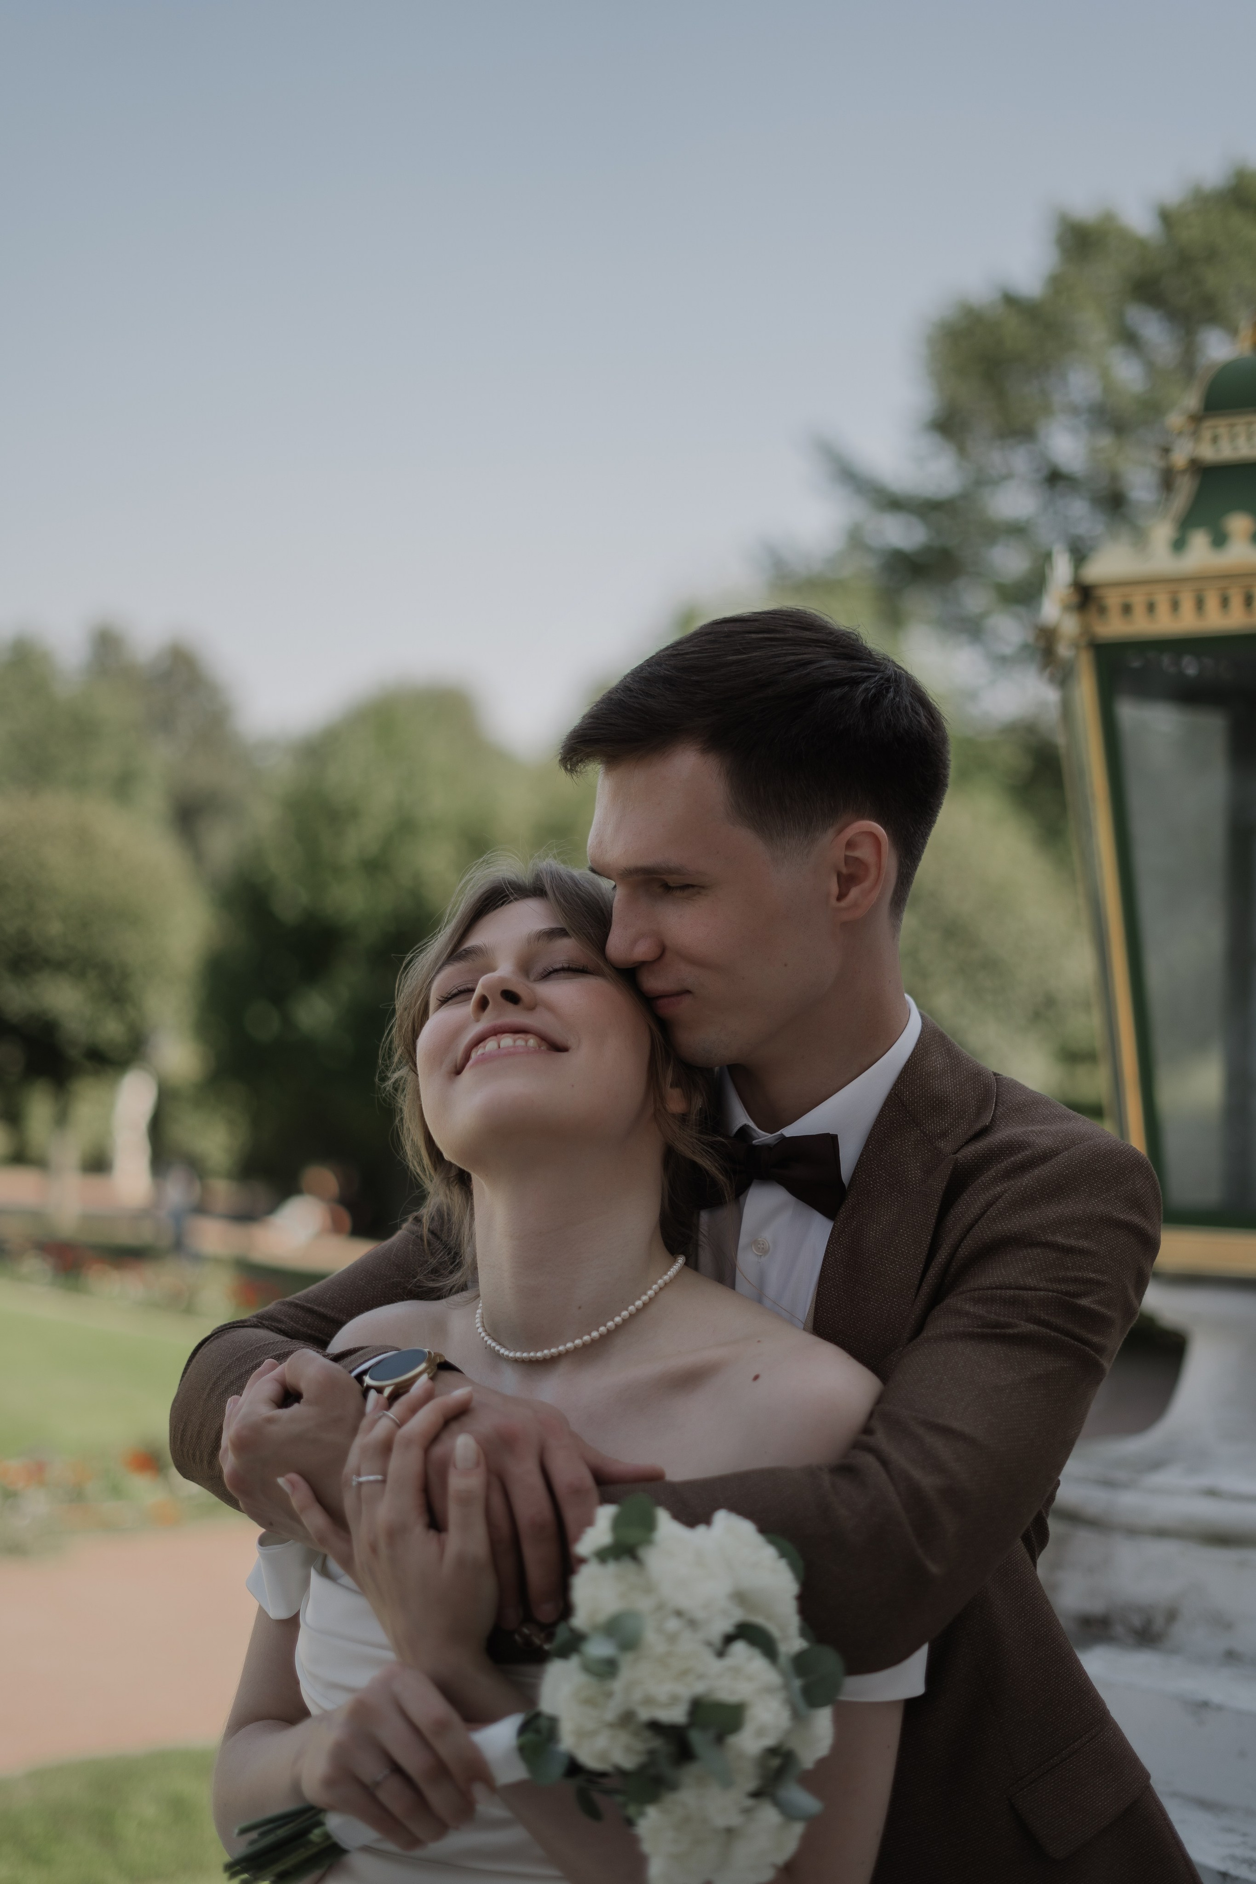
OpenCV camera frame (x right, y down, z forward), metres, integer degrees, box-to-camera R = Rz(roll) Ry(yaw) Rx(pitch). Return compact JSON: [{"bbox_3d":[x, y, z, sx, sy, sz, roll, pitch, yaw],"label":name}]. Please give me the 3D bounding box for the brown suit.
[{"bbox_3d":[0.060,0.390,1.570,0.570,0.700,0.520,-2,-5,27],"label":"brown suit"}]

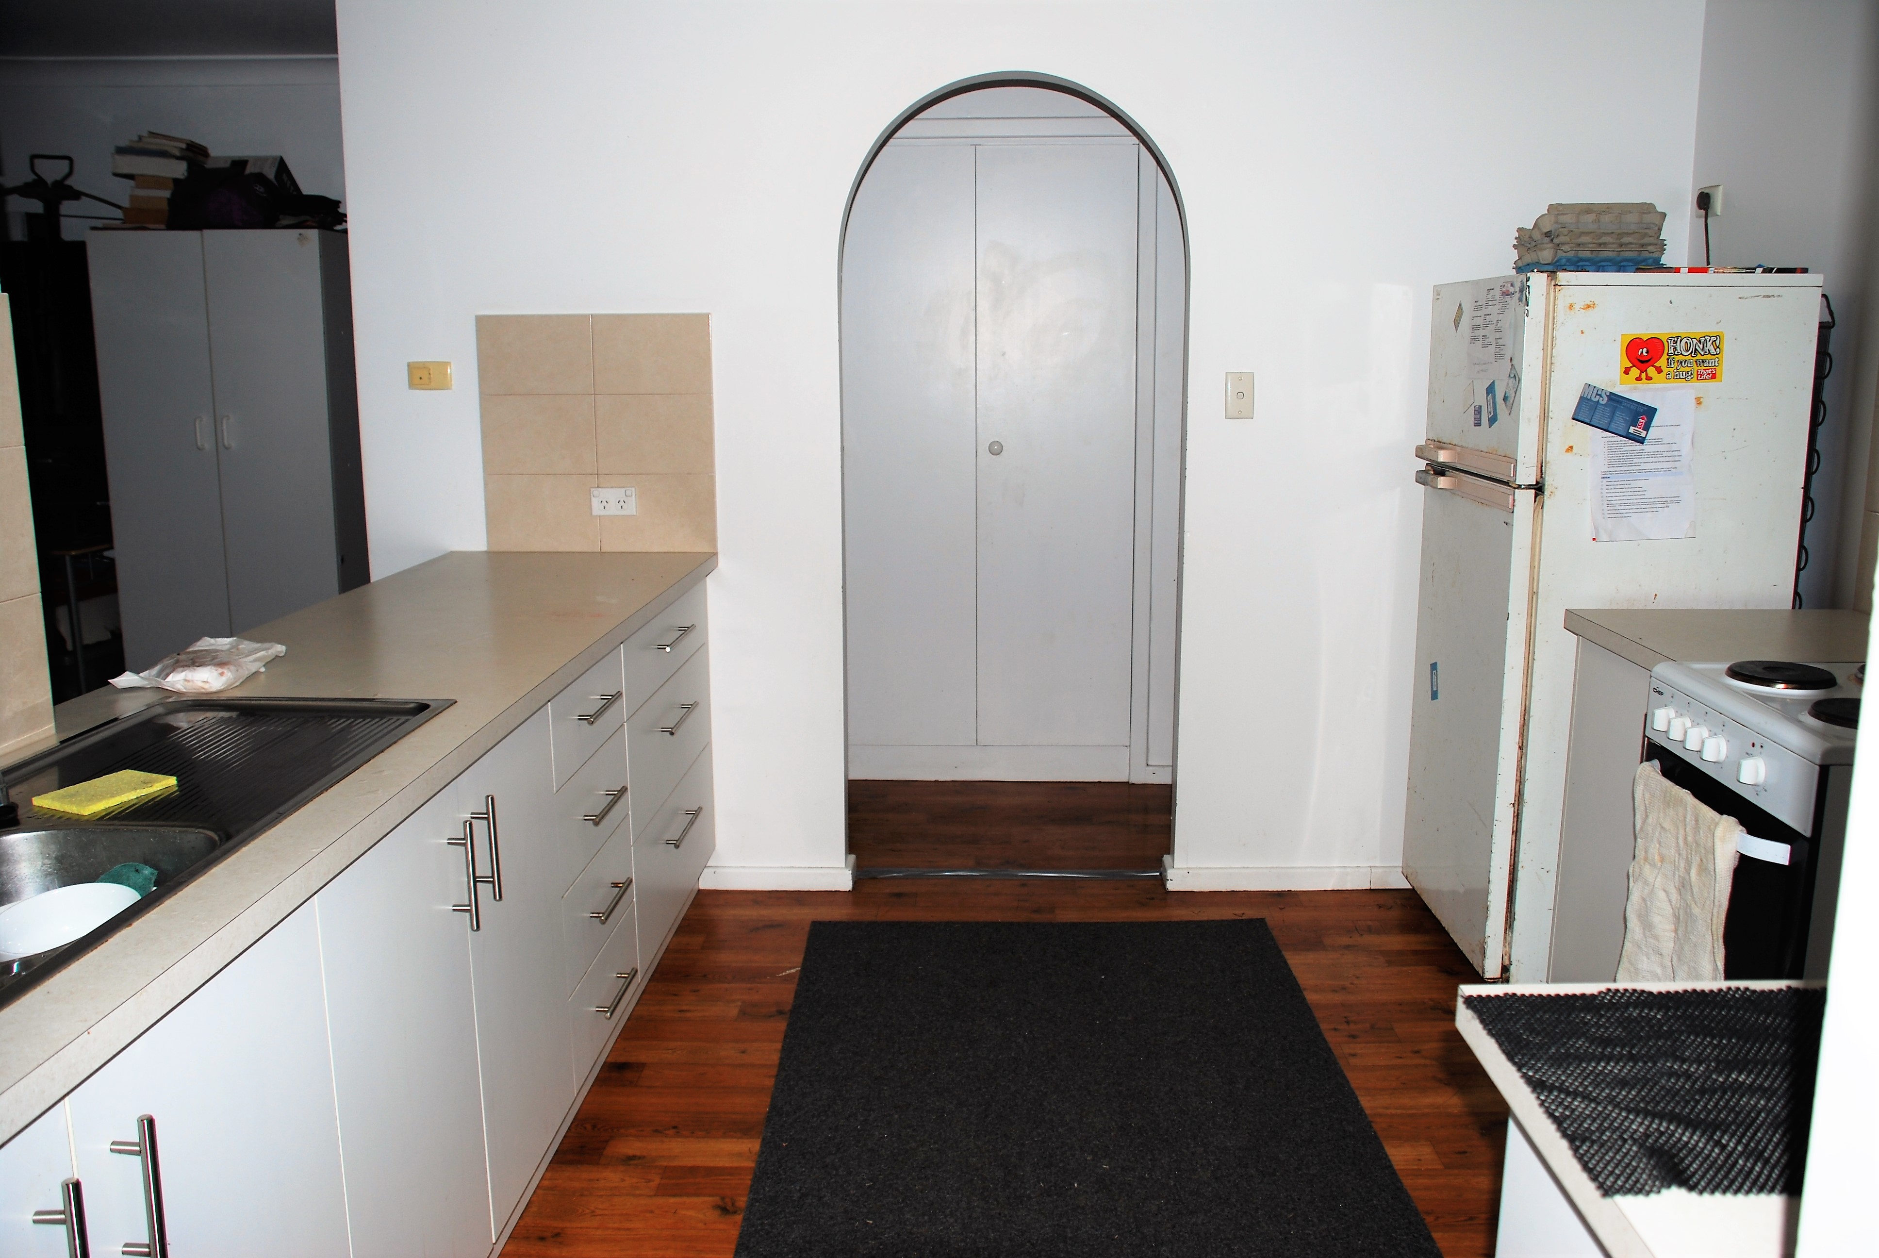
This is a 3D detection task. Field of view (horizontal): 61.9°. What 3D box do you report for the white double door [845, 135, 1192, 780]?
[{"bbox_3d":[0.160,-0.508,4.968,1.069,2.049,0.059,0,10,1],"label":"white double door"}]

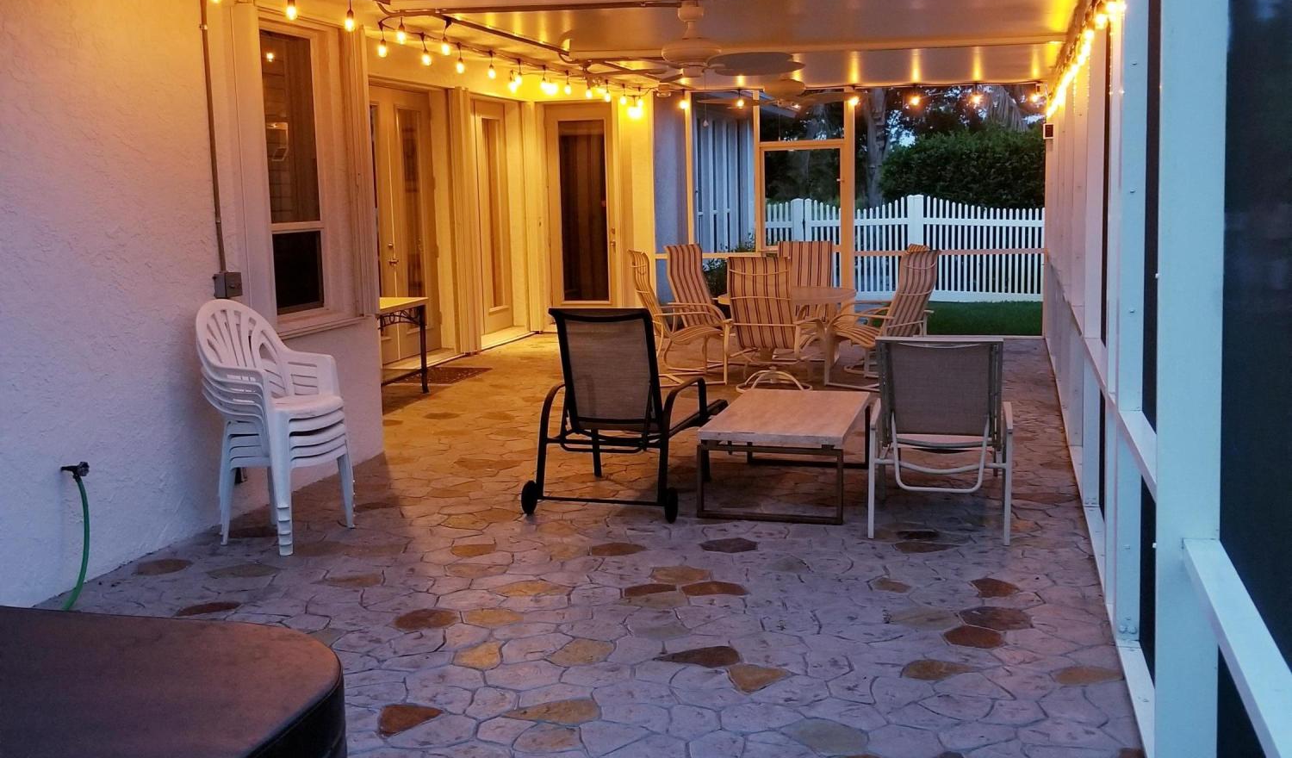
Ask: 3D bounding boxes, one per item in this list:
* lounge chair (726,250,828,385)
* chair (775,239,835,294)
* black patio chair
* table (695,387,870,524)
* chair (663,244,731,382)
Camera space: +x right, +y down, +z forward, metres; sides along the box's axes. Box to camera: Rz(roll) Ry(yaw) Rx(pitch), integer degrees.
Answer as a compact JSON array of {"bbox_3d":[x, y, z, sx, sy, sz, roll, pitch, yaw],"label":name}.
[{"bbox_3d":[1.024,-0.451,10.244,0.650,1.050,0.800,3,9,27],"label":"lounge chair"},{"bbox_3d":[1.477,-0.715,11.914,0.630,1.060,0.780,0,8,10],"label":"chair"},{"bbox_3d":[-0.036,0.087,6.907,0.770,1.020,1.450,1,9,18],"label":"black patio chair"},{"bbox_3d":[0.755,0.380,6.780,0.710,0.430,1.230,1,9,15],"label":"table"},{"bbox_3d":[0.578,-0.630,11.515,0.770,1.060,0.630,6,11,41],"label":"chair"}]

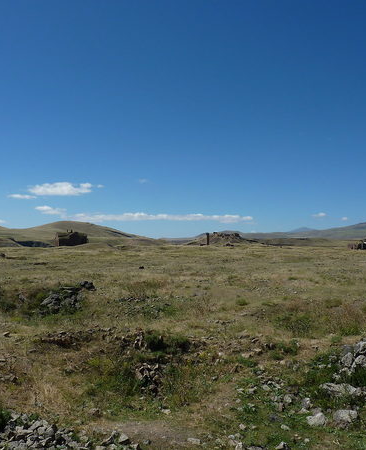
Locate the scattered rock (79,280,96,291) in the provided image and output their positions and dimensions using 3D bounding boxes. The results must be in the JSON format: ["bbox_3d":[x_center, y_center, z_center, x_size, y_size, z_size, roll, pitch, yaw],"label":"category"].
[{"bbox_3d":[-3.813,2.416,17.300,0.580,0.360,0.460,0,-2,-11],"label":"scattered rock"}]

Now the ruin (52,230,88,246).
[{"bbox_3d":[-130.766,15.734,505.000,34.000,18.000,22.000,1,-2,-25],"label":"ruin"}]

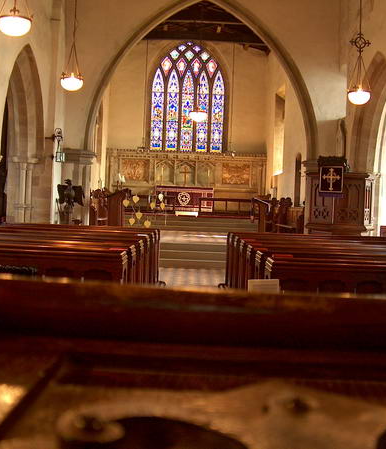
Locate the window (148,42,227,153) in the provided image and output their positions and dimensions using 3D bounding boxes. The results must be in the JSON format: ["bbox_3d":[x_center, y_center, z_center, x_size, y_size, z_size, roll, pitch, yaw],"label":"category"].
[{"bbox_3d":[-0.197,-4.994,25.200,2.980,4.150,0.300,2,2,0],"label":"window"}]

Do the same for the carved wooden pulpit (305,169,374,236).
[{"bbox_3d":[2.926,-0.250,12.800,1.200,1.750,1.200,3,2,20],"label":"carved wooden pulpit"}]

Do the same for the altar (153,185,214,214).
[{"bbox_3d":[-0.306,-0.925,24.500,2.150,0.980,0.800,2,2,0],"label":"altar"}]

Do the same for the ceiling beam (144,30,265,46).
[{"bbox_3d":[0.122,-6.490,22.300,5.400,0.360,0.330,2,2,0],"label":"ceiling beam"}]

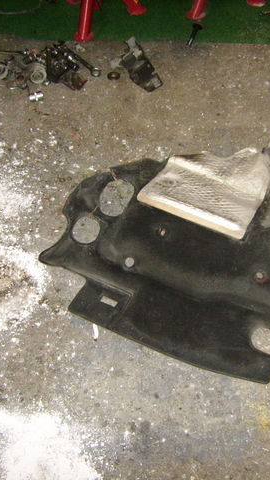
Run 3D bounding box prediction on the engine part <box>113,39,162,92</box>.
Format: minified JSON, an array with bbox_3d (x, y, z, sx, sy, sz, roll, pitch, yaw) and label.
[{"bbox_3d":[-0.002,-0.549,2.041,0.110,0.050,0.235,-19,55,-14],"label":"engine part"}]

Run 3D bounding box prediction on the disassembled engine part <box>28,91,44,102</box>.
[{"bbox_3d":[-0.299,-0.436,1.970,0.045,0.024,0.024,-16,54,-12],"label":"disassembled engine part"}]

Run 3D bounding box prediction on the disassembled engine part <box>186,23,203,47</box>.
[{"bbox_3d":[0.195,-0.679,2.158,0.030,0.030,0.117,14,57,11],"label":"disassembled engine part"}]

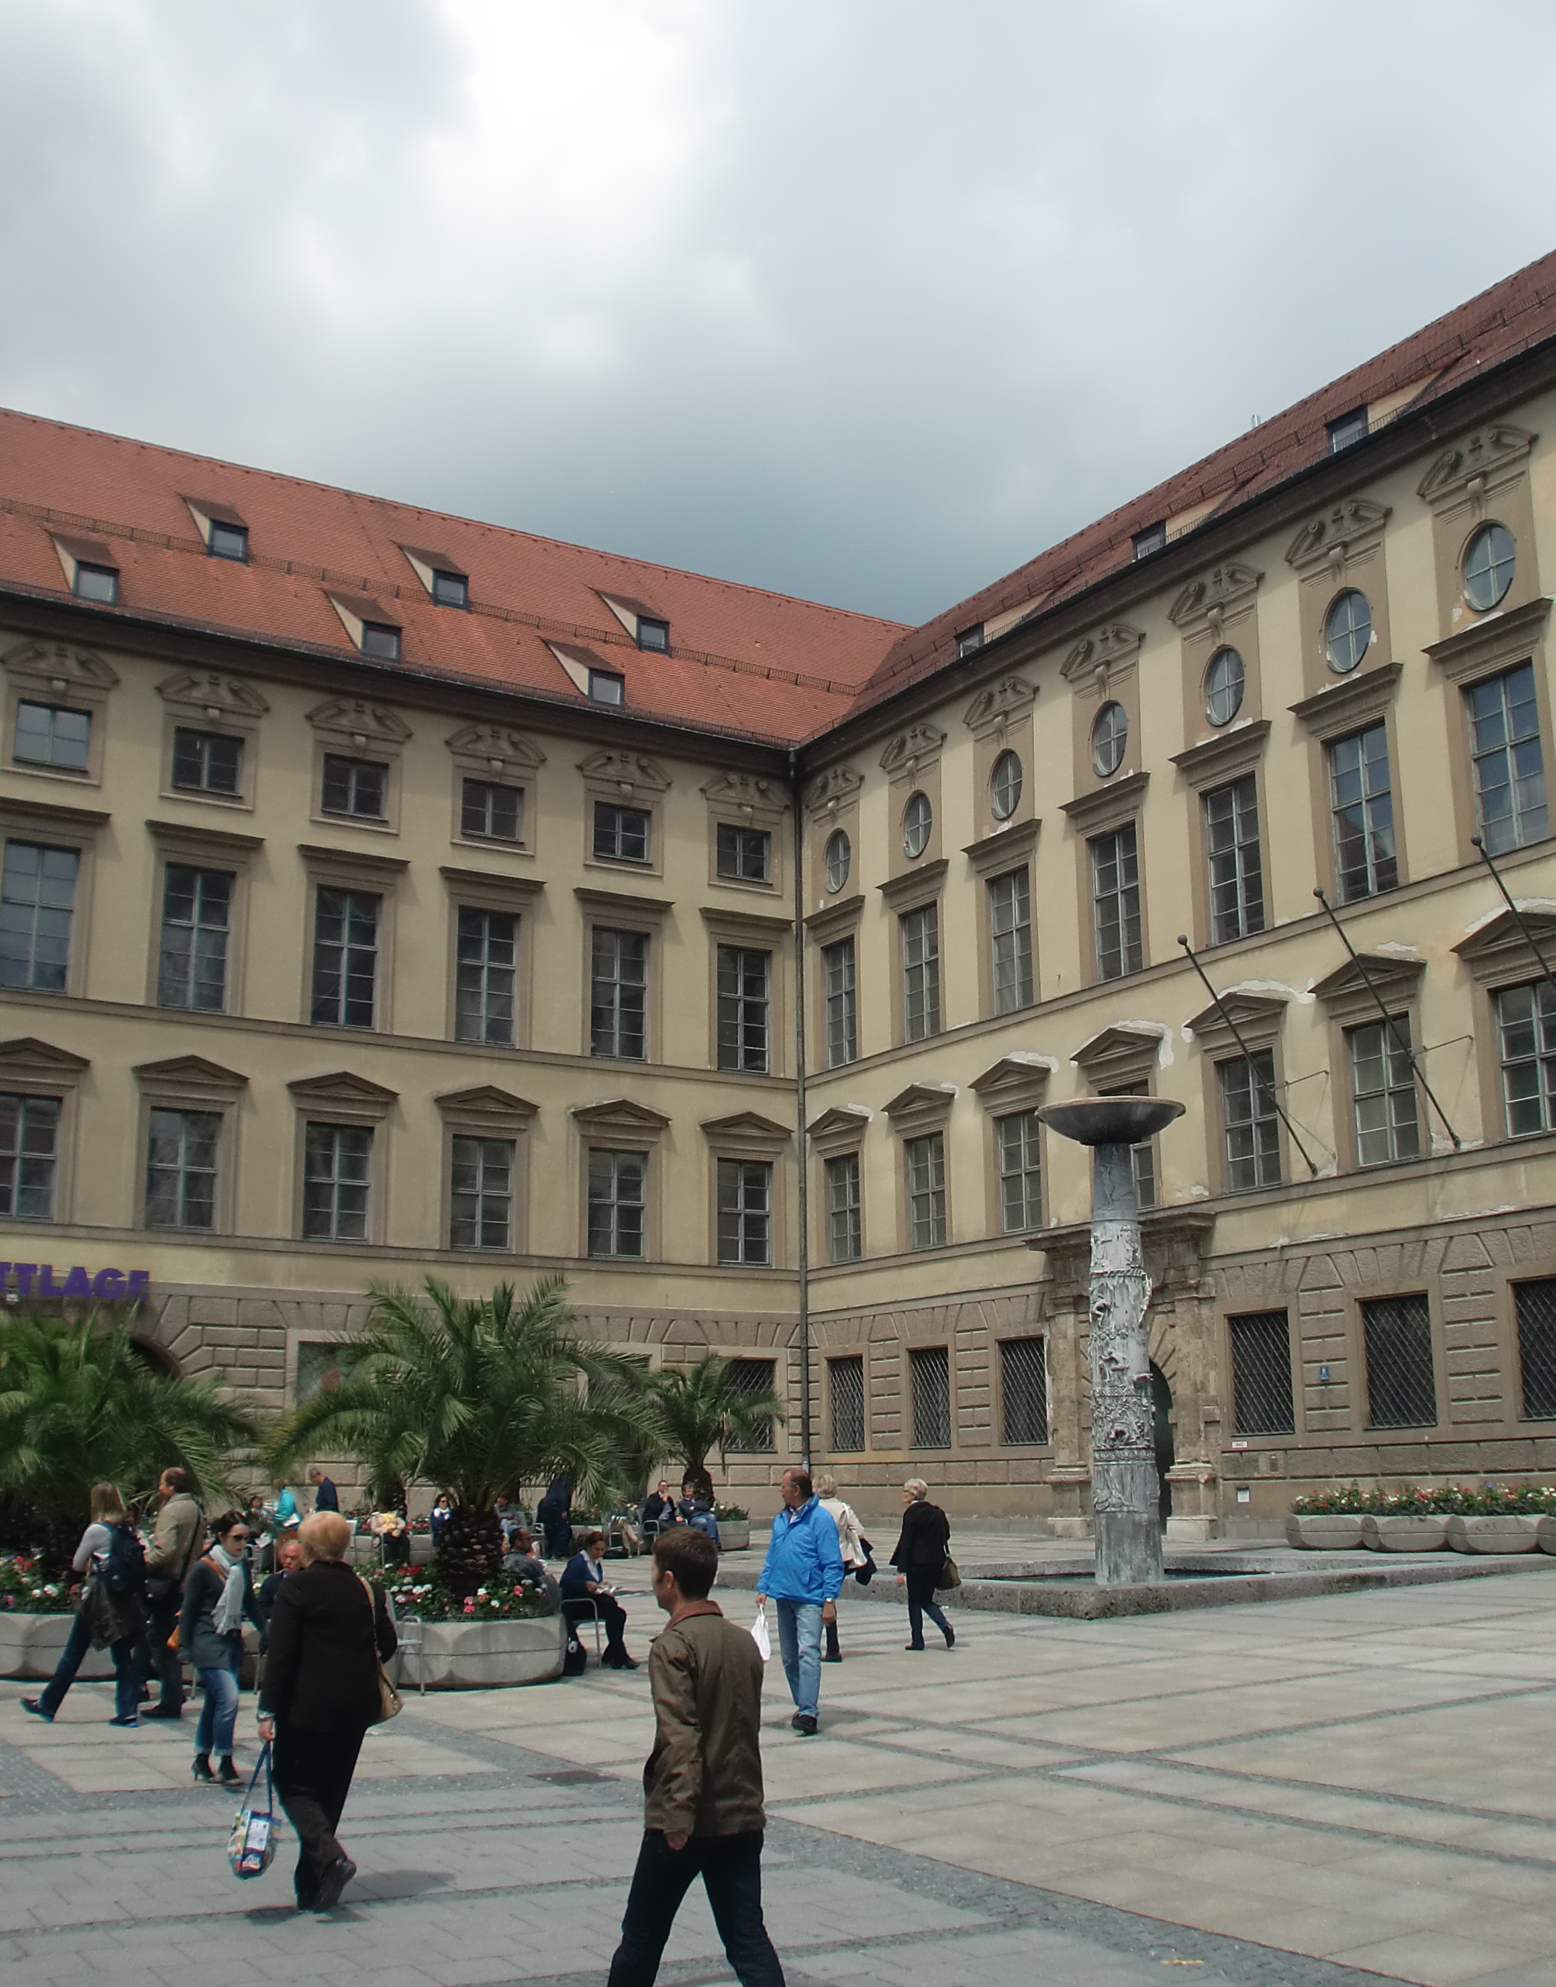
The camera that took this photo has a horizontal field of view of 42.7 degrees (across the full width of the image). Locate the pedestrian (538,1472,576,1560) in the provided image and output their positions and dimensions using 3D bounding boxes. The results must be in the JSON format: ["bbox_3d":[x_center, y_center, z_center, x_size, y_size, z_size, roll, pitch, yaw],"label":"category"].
[{"bbox_3d":[-3.975,9.572,36.568,0.650,1.601,0.550,3,-14,-15],"label":"pedestrian"}]

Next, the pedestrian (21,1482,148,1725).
[{"bbox_3d":[-4.945,4.346,14.150,0.800,1.680,0.520,-8,-16,29],"label":"pedestrian"}]

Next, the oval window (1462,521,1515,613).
[{"bbox_3d":[11.855,-7.125,33.237,0.270,1.620,1.100,8,-17,-31],"label":"oval window"}]

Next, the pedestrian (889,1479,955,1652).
[{"bbox_3d":[1.416,5.614,19.583,0.580,1.627,0.520,-12,-18,41],"label":"pedestrian"}]

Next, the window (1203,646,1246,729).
[{"bbox_3d":[9.170,-6.300,40.900,0.250,1.760,1.150,8,-16,-32],"label":"window"}]

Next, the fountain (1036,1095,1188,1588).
[{"bbox_3d":[4.407,4.514,26.098,1.850,6.316,1.850,-3,-14,9],"label":"fountain"}]

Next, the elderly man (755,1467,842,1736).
[{"bbox_3d":[0.141,4.131,13.533,0.580,1.760,0.450,-9,-16,31],"label":"elderly man"}]

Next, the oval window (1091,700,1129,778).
[{"bbox_3d":[7.300,-5.570,43.700,0.250,1.760,1.150,8,-16,-32],"label":"oval window"}]

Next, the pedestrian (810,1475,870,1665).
[{"bbox_3d":[0.539,5.245,18.172,0.550,1.654,0.520,9,-16,-34],"label":"pedestrian"}]

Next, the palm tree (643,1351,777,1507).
[{"bbox_3d":[-1.482,8.596,39.043,3.100,2.975,3.100,0,-13,-2],"label":"palm tree"}]

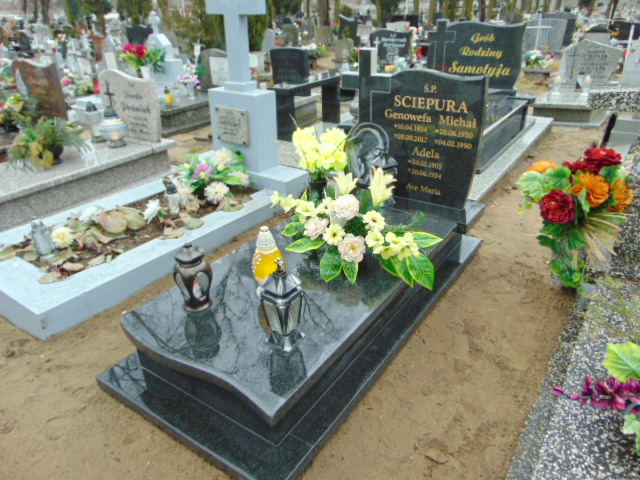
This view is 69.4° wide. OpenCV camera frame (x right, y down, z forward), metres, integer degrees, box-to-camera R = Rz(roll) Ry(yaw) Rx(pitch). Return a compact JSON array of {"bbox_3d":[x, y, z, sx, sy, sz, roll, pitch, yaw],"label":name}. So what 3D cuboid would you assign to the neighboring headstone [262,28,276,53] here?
[{"bbox_3d":[-1.420,-5.597,13.000,0.420,0.680,0.120,16,30,30],"label":"neighboring headstone"}]

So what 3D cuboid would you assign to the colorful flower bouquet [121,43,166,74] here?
[{"bbox_3d":[-2.289,-2.356,6.000,0.560,0.380,0.420,16,30,30],"label":"colorful flower bouquet"}]

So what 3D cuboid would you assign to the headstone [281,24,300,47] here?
[{"bbox_3d":[-0.976,-6.905,15.655,0.720,0.620,0.110,16,30,30],"label":"headstone"}]

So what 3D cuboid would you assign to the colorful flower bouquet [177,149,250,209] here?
[{"bbox_3d":[-0.726,-0.423,3.160,0.480,0.340,0.400,16,30,30],"label":"colorful flower bouquet"}]

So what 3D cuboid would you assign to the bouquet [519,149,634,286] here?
[{"bbox_3d":[1.200,-0.100,2.190,0.470,0.620,0.400,16,30,30],"label":"bouquet"}]

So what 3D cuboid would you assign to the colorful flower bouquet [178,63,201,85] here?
[{"bbox_3d":[-1.750,-2.233,6.200,0.280,0.270,0.260,16,30,30],"label":"colorful flower bouquet"}]

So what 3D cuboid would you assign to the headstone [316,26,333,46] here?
[{"bbox_3d":[0.173,-6.843,15.579,0.620,0.620,0.110,16,30,30],"label":"headstone"}]

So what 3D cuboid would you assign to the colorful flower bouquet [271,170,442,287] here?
[{"bbox_3d":[0.150,-0.072,2.035,0.680,0.370,0.480,16,30,30],"label":"colorful flower bouquet"}]

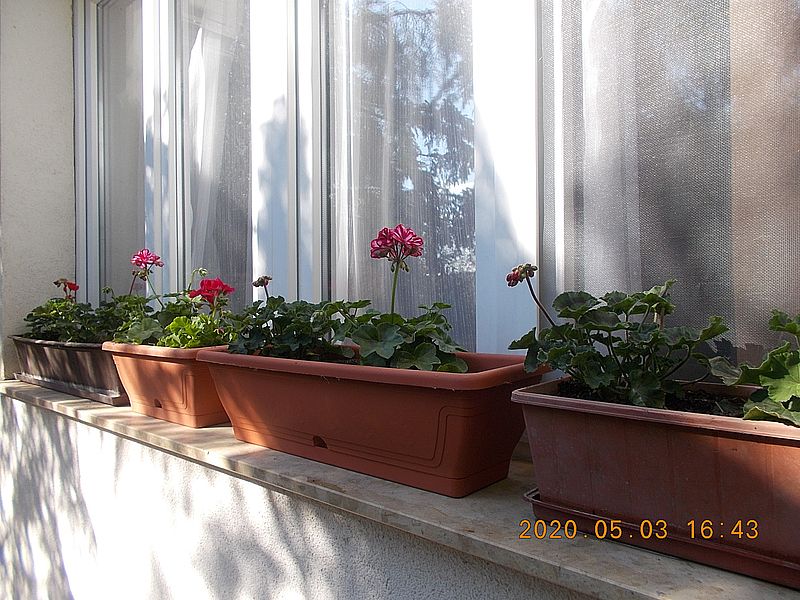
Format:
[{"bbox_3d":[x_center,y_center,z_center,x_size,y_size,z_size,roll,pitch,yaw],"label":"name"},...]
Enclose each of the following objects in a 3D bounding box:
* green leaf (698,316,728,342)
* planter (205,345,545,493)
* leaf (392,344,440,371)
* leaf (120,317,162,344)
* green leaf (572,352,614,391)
[{"bbox_3d":[0.322,0.030,0.617,0.027,0.027,0.030,0,1,28],"label":"green leaf"},{"bbox_3d":[-0.071,0.163,0.936,0.585,0.157,0.231,-1,0,42],"label":"planter"},{"bbox_3d":[0.020,0.073,0.780,0.065,0.038,0.032,0,1,1],"label":"leaf"},{"bbox_3d":[-0.555,0.066,1.290,0.090,0.060,0.060,-1,0,0],"label":"leaf"},{"bbox_3d":[0.214,0.078,0.665,0.046,0.045,0.028,-1,0,19],"label":"green leaf"}]

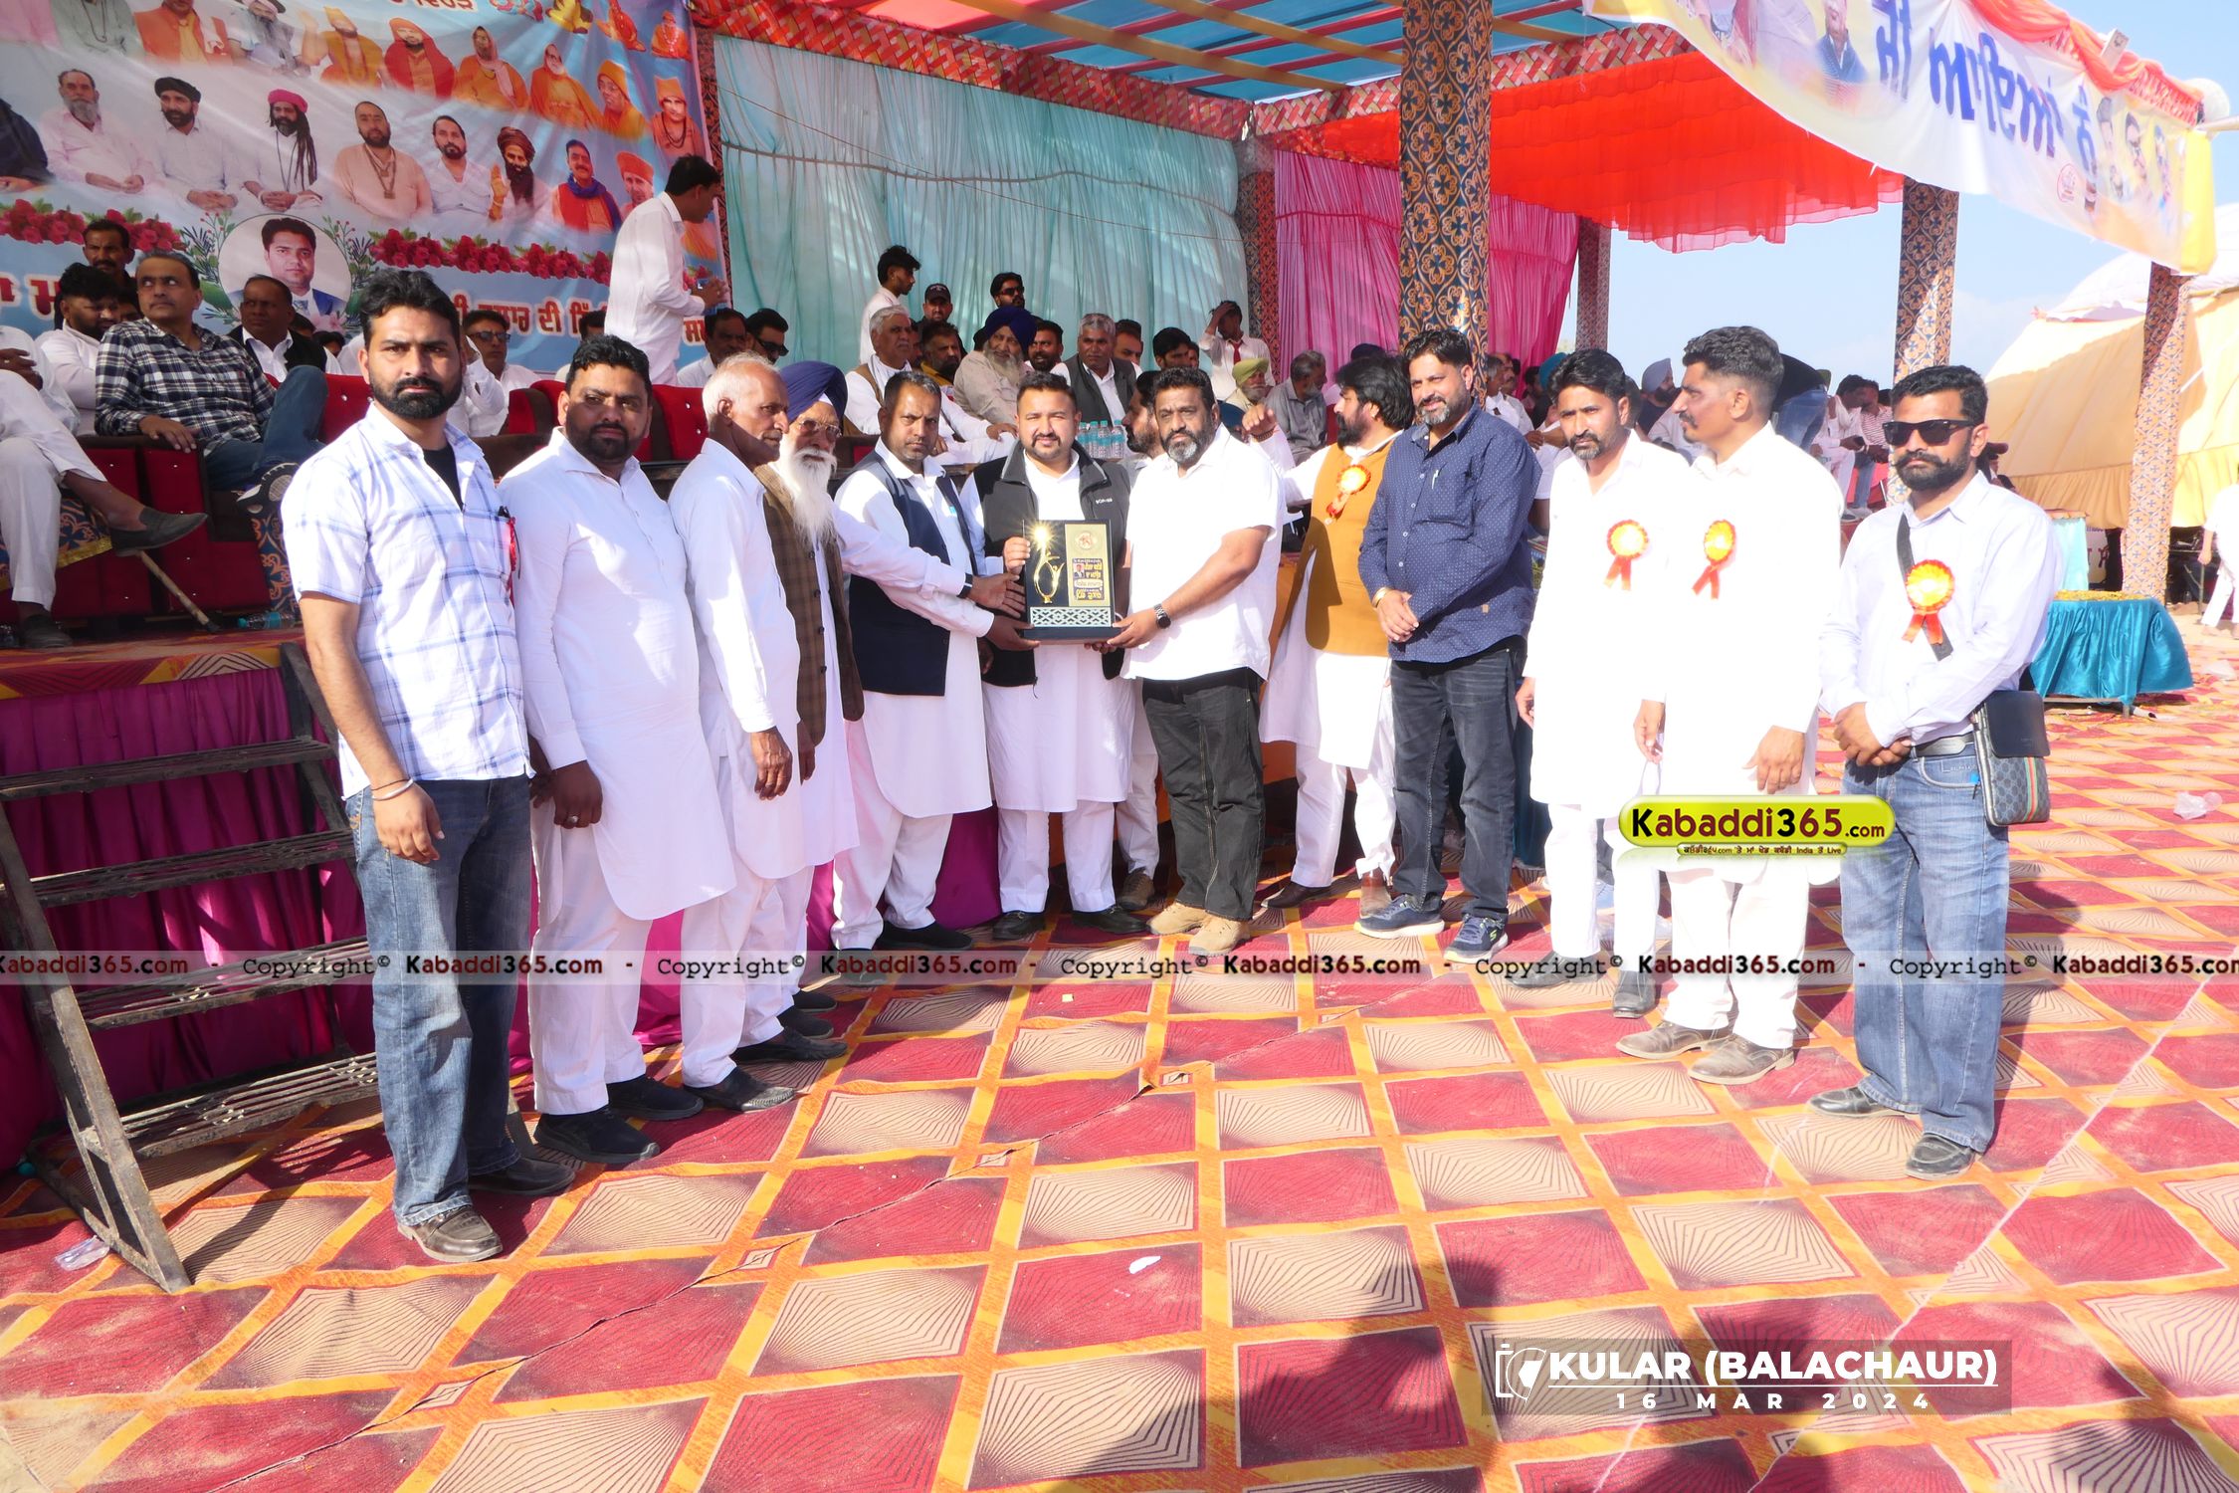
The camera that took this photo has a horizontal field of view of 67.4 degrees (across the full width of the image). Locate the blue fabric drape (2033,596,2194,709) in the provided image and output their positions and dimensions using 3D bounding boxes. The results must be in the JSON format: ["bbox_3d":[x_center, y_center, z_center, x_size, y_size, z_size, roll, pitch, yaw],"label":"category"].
[{"bbox_3d":[5.141,-0.513,8.724,0.800,0.550,0.560,0,11,8],"label":"blue fabric drape"}]

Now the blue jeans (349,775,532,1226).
[{"bbox_3d":[-1.365,0.420,3.400,0.310,0.910,0.390,5,11,31],"label":"blue jeans"}]

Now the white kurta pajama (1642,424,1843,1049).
[{"bbox_3d":[1.555,-0.043,4.200,0.410,1.480,0.520,-5,10,-23],"label":"white kurta pajama"}]

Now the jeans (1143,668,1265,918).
[{"bbox_3d":[0.260,0.093,5.248,0.400,0.920,0.290,4,9,28],"label":"jeans"}]

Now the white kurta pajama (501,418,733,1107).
[{"bbox_3d":[-1.143,0.046,3.830,0.410,1.480,0.530,4,11,24],"label":"white kurta pajama"}]

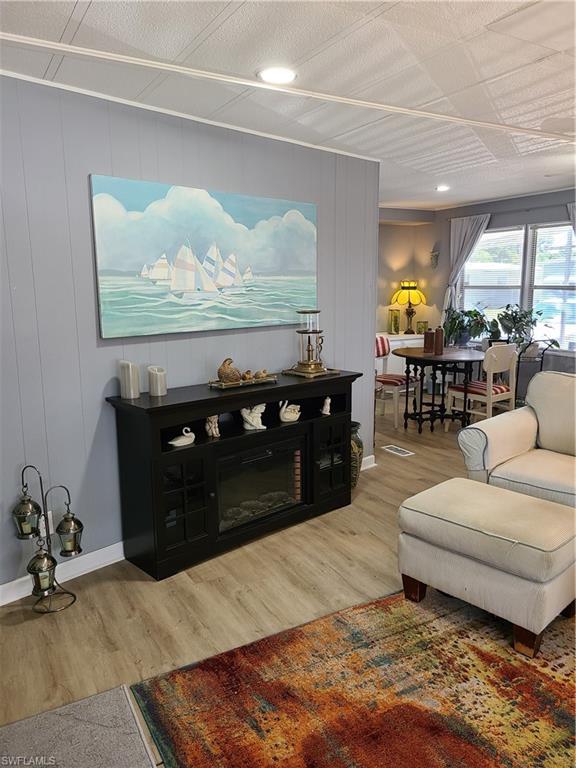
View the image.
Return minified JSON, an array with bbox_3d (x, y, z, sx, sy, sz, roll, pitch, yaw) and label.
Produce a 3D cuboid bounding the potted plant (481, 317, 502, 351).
[{"bbox_3d":[2.211,-0.549,6.268,0.220,0.360,0.220,-6,11,-29],"label":"potted plant"}]

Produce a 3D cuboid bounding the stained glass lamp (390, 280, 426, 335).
[{"bbox_3d":[1.534,-0.960,7.242,0.445,0.657,0.445,-1,10,0],"label":"stained glass lamp"}]

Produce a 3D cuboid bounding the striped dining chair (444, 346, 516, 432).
[{"bbox_3d":[1.811,0.062,5.412,0.430,0.860,0.470,-8,12,-35],"label":"striped dining chair"}]

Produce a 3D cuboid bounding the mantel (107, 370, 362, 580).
[{"bbox_3d":[-0.205,0.432,3.341,1.540,0.878,0.385,-10,13,-42],"label":"mantel"}]

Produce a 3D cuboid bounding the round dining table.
[{"bbox_3d":[1.550,0.055,5.909,1.040,0.730,1.040,0,10,0],"label":"round dining table"}]

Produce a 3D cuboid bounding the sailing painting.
[{"bbox_3d":[-0.368,-0.682,3.247,1.506,0.760,0.040,-10,14,-43],"label":"sailing painting"}]

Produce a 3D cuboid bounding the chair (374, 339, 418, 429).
[{"bbox_3d":[1.073,-0.030,6.037,0.510,0.860,0.450,8,13,41],"label":"chair"}]

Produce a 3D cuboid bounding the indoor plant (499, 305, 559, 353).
[{"bbox_3d":[2.356,-0.536,5.674,0.540,0.500,0.460,-6,11,-29],"label":"indoor plant"}]

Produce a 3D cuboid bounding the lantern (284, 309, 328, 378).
[{"bbox_3d":[0.151,-0.265,3.631,0.190,0.400,0.190,-10,14,-43],"label":"lantern"}]

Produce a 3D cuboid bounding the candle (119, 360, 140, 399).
[{"bbox_3d":[-0.796,-0.023,2.896,0.096,0.181,0.096,-10,14,-43],"label":"candle"}]

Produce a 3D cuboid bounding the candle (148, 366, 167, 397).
[{"bbox_3d":[-0.672,-0.014,2.980,0.090,0.143,0.090,0,10,0],"label":"candle"}]

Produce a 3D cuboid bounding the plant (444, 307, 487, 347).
[{"bbox_3d":[2.017,-0.642,6.553,0.420,0.440,0.440,0,10,0],"label":"plant"}]

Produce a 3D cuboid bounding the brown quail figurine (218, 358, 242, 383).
[{"bbox_3d":[-0.329,-0.076,3.270,0.132,0.125,0.100,-6,12,-30],"label":"brown quail figurine"}]

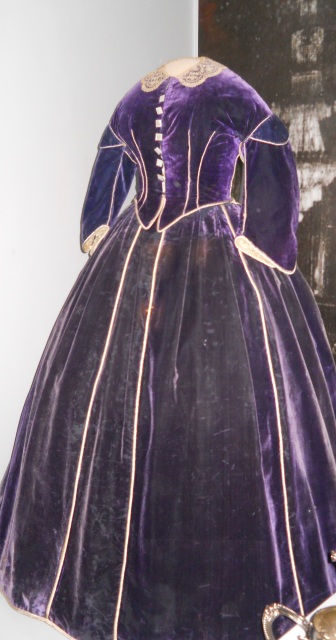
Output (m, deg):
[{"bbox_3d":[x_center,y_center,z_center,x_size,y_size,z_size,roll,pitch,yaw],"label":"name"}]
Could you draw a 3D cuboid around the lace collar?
[{"bbox_3d":[0.037,-0.633,1.765,0.210,0.085,0.160,7,16,25],"label":"lace collar"}]

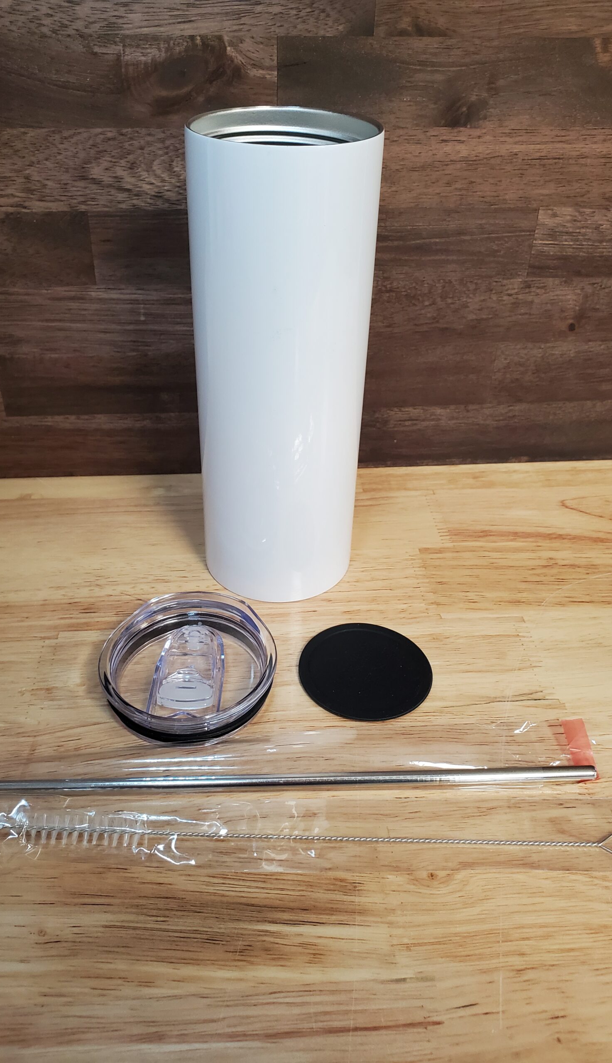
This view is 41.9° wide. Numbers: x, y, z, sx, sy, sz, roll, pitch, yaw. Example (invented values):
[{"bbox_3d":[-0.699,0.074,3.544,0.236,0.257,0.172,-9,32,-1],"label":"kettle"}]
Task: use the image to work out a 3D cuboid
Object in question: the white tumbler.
[{"bbox_3d":[-0.011,-0.069,0.355,0.074,0.203,0.074,1,37,-1],"label":"white tumbler"}]

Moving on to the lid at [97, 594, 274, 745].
[{"bbox_3d":[-0.049,0.058,0.337,0.072,0.021,0.072,0,37,-3],"label":"lid"}]

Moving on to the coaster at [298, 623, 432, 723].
[{"bbox_3d":[0.026,0.062,0.351,0.059,0.002,0.059,2,37,0],"label":"coaster"}]

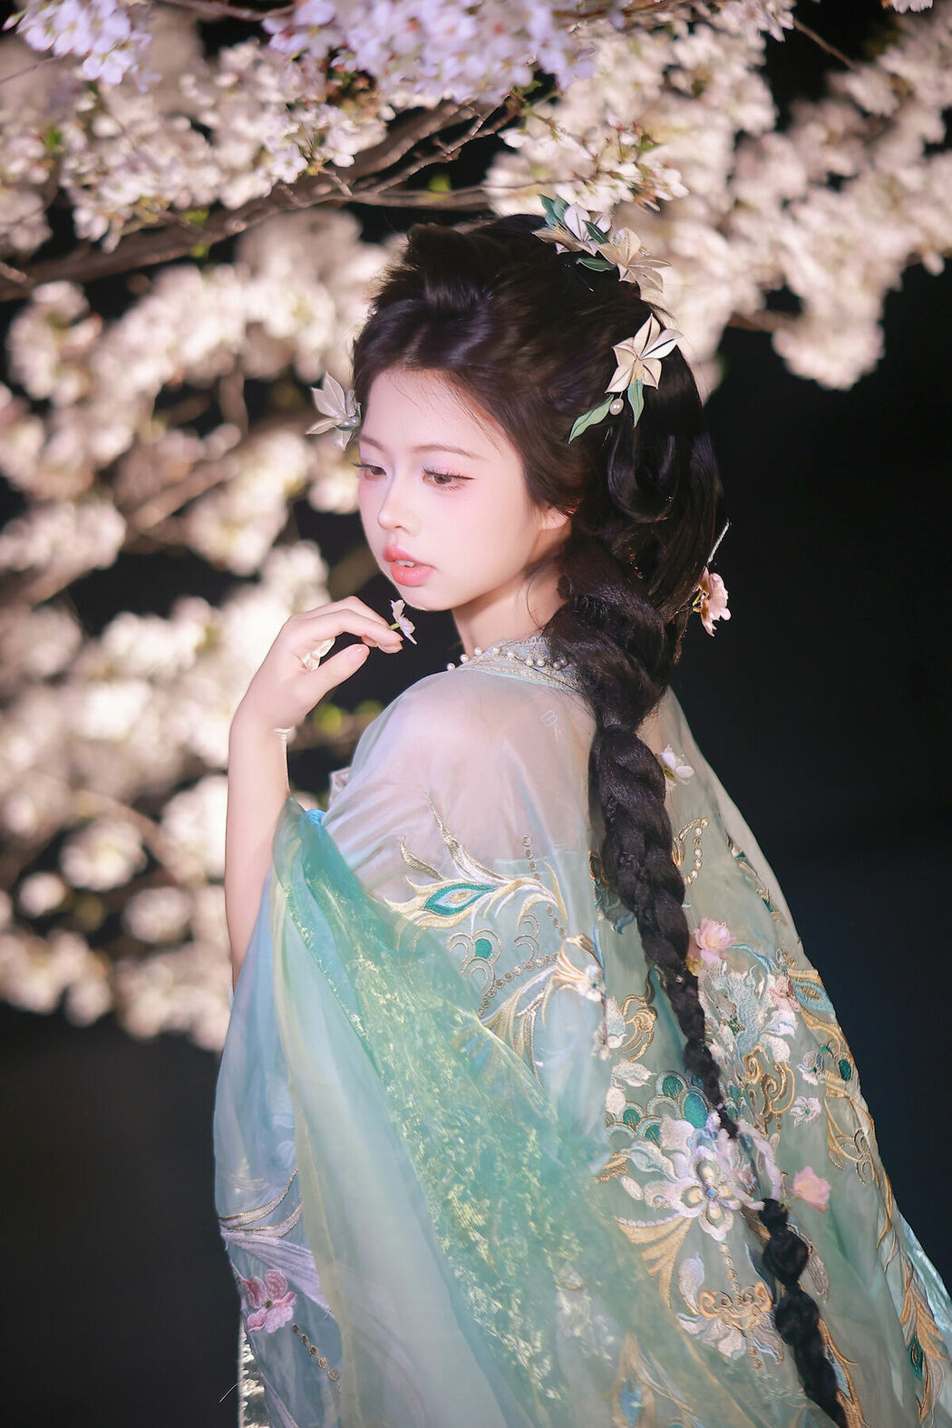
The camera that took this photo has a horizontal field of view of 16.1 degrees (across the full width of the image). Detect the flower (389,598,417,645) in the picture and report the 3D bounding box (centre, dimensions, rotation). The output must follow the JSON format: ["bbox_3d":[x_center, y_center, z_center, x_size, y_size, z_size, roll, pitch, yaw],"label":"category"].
[{"bbox_3d":[-0.054,-0.069,2.510,0.017,0.036,0.034,-25,0,0],"label":"flower"}]

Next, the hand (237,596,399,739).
[{"bbox_3d":[-0.118,-0.036,2.520,0.125,0.105,0.080,0,2,0],"label":"hand"}]

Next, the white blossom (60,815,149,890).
[{"bbox_3d":[-0.359,0.134,3.250,0.080,0.070,0.070,0,2,0],"label":"white blossom"}]

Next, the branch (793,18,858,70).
[{"bbox_3d":[0.284,-0.547,2.750,0.072,0.008,0.008,40,0,0],"label":"branch"}]

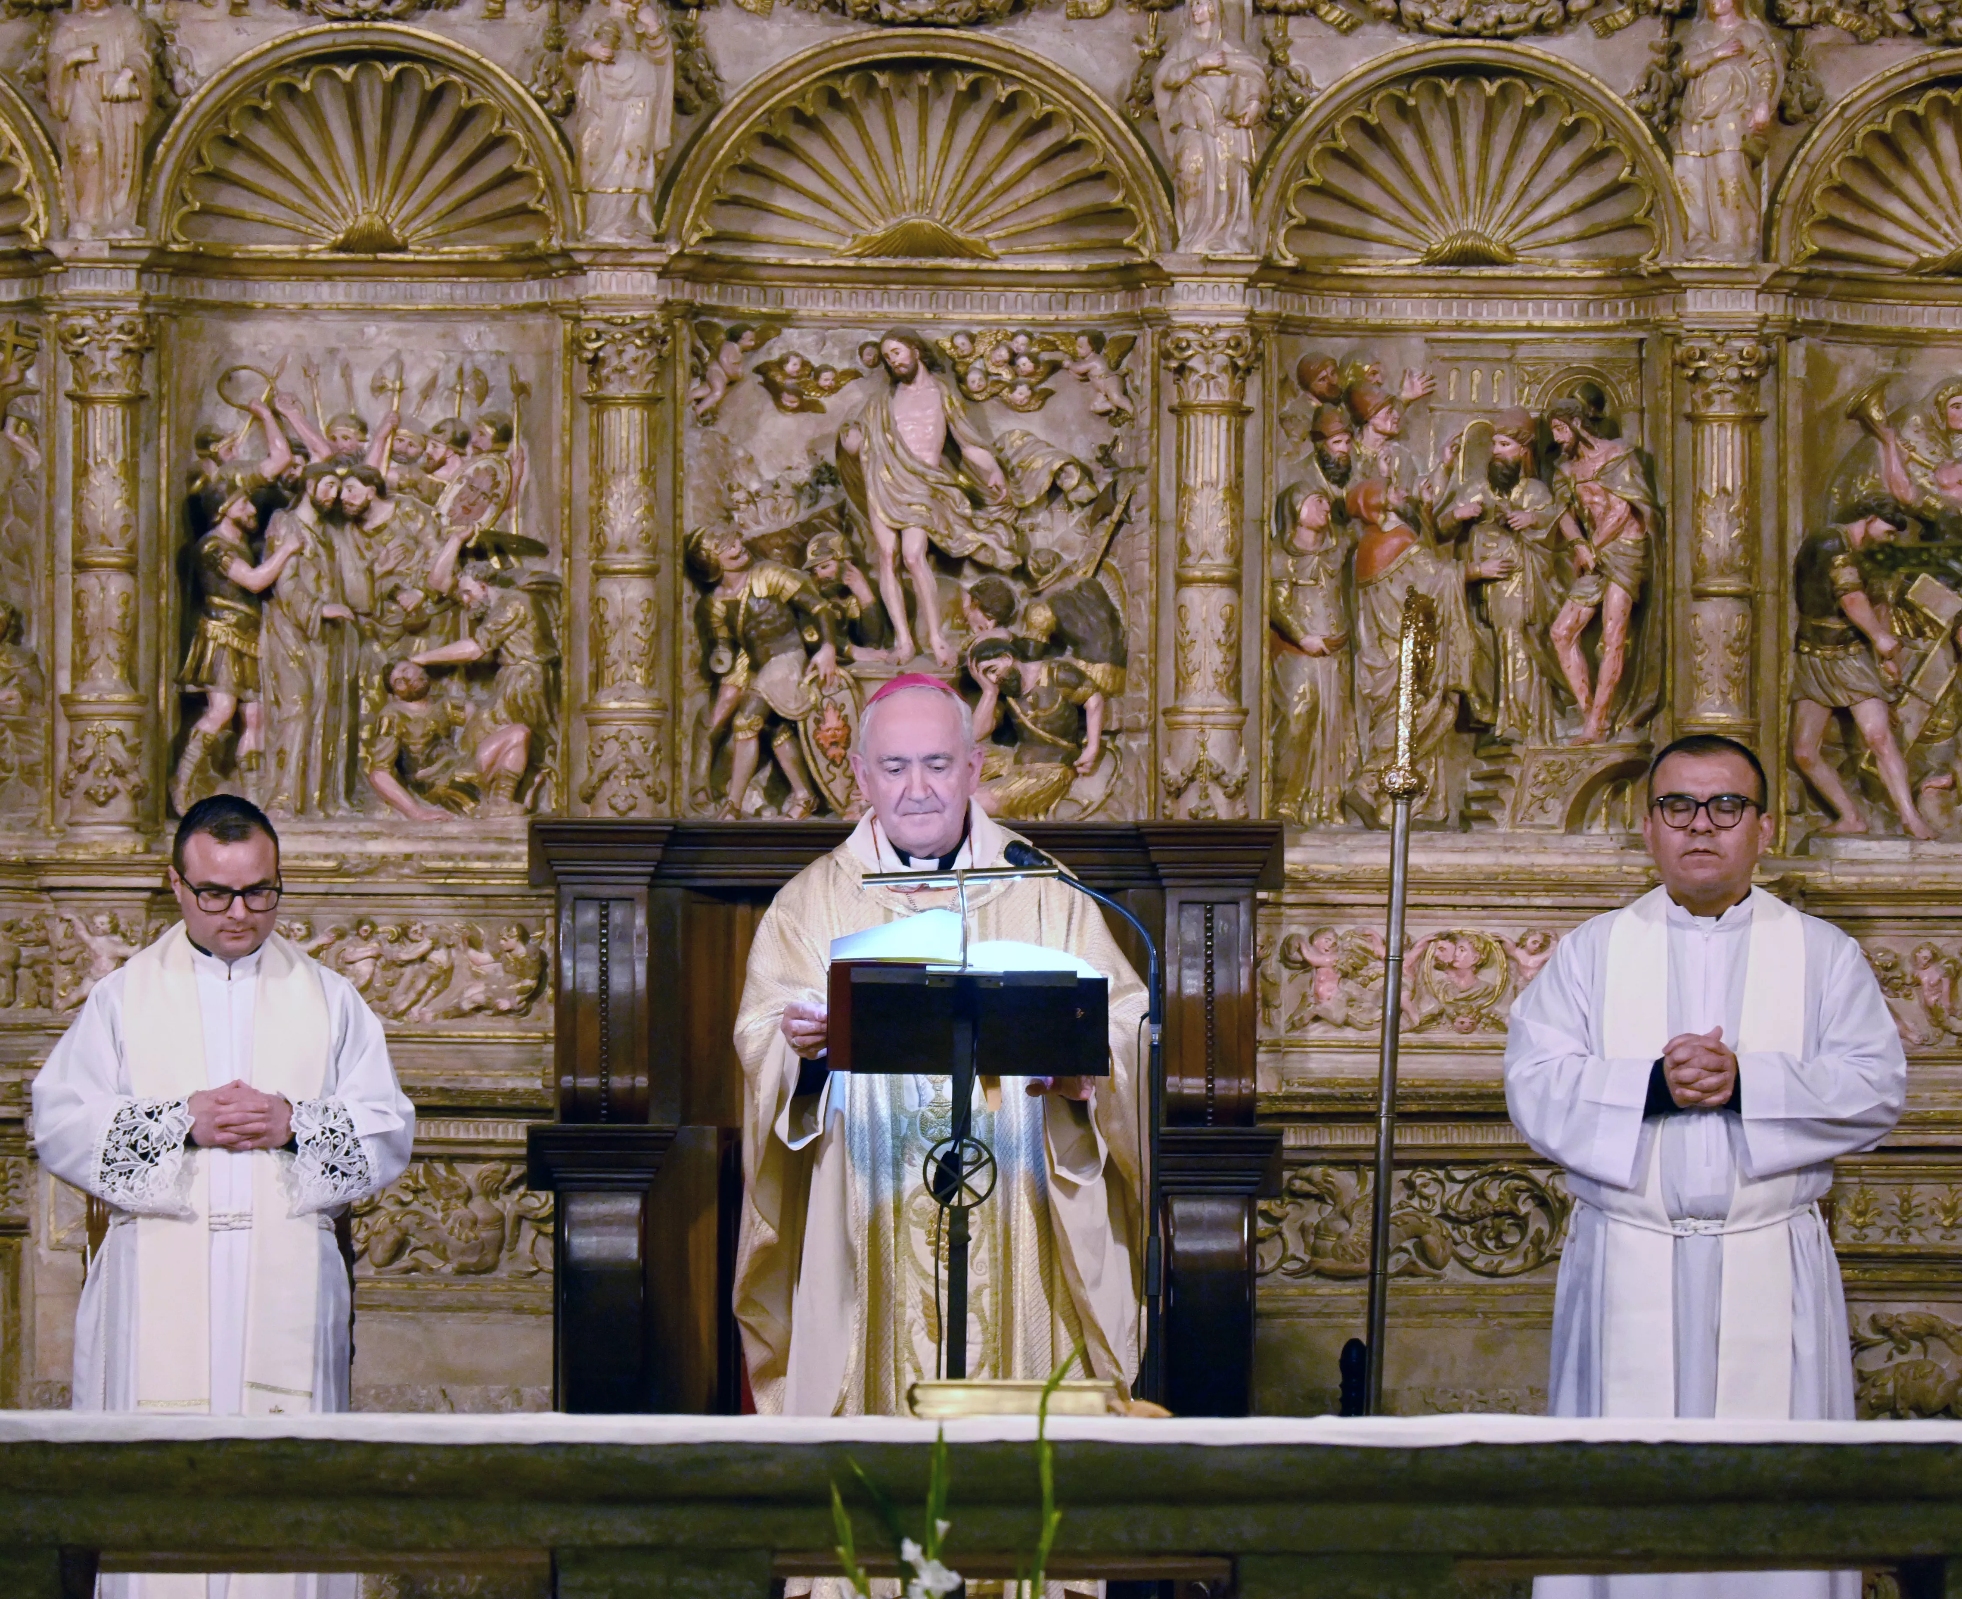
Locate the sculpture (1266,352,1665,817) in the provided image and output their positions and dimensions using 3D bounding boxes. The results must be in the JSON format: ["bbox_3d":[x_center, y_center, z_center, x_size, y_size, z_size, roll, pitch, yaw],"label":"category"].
[{"bbox_3d":[0.678,-0.289,34.700,0.530,0.665,0.170,0,-1,0],"label":"sculpture"}]

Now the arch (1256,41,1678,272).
[{"bbox_3d":[0.709,-0.938,36.500,0.616,0.328,0.200,1,-3,-3],"label":"arch"}]

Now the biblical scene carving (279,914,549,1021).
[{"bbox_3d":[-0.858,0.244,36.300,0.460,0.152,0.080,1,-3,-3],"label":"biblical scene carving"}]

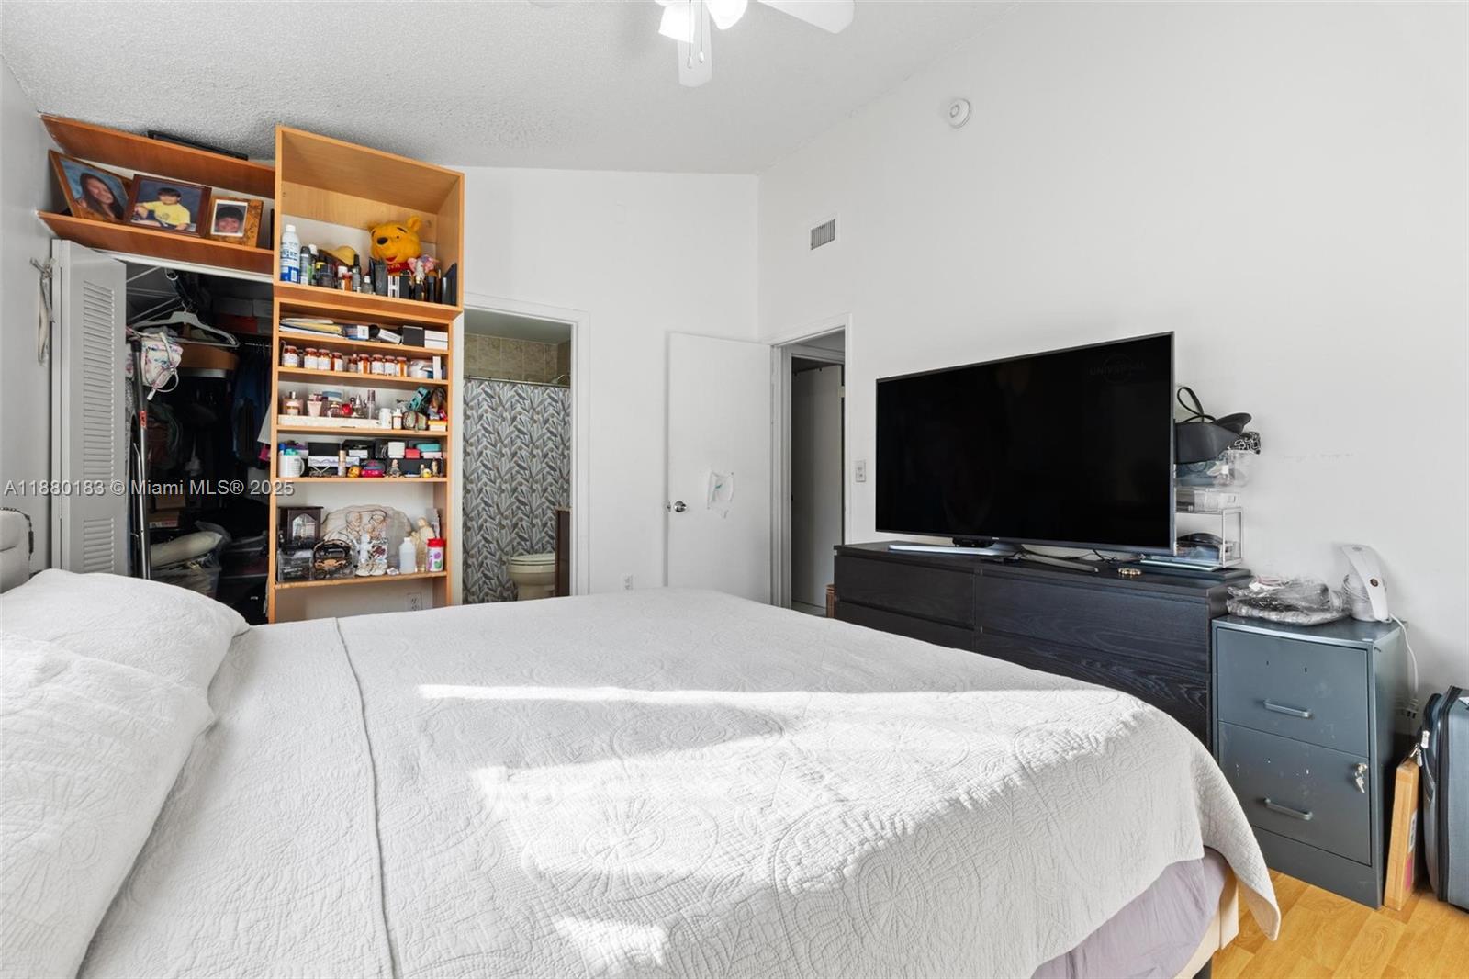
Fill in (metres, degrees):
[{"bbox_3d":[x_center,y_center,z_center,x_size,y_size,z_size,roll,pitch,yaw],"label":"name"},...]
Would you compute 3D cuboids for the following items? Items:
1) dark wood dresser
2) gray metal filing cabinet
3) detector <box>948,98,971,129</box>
[{"bbox_3d":[1.196,0.696,2.690,0.485,0.780,1.600,0,-1,-36],"label":"dark wood dresser"},{"bbox_3d":[1.752,0.748,1.863,0.445,0.688,0.353,0,-1,-35],"label":"gray metal filing cabinet"},{"bbox_3d":[1.159,-1.948,3.169,0.045,0.130,0.130,0,-1,-36],"label":"detector"}]

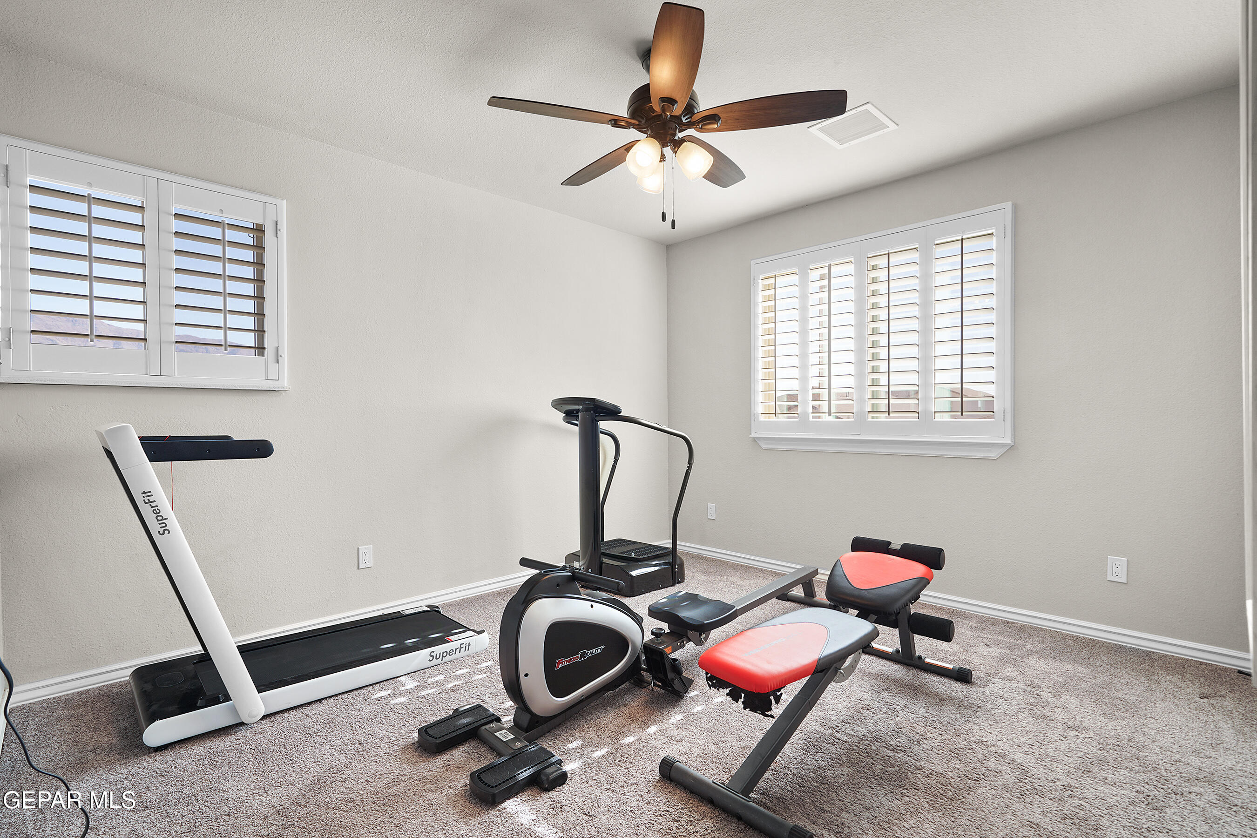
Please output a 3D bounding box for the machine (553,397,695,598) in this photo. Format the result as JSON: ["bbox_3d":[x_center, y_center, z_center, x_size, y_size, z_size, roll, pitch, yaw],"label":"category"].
[{"bbox_3d":[-0.064,0.456,3.551,0.800,1.190,0.620,-1,1,-45],"label":"machine"}]

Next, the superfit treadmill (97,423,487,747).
[{"bbox_3d":[-1.315,0.540,2.345,1.286,1.067,0.650,-1,1,-39],"label":"superfit treadmill"}]

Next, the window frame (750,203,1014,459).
[{"bbox_3d":[1.406,-0.453,3.382,0.080,1.295,1.530,-1,1,-45],"label":"window frame"}]

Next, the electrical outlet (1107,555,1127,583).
[{"bbox_3d":[2.261,0.698,2.582,0.012,0.114,0.070,-1,1,-45],"label":"electrical outlet"}]

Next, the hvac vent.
[{"bbox_3d":[1.068,-1.380,2.654,0.310,0.020,0.305,-1,1,-45],"label":"hvac vent"}]

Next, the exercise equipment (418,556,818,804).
[{"bbox_3d":[0.273,0.774,2.424,2.200,0.570,0.510,-1,1,-45],"label":"exercise equipment"}]

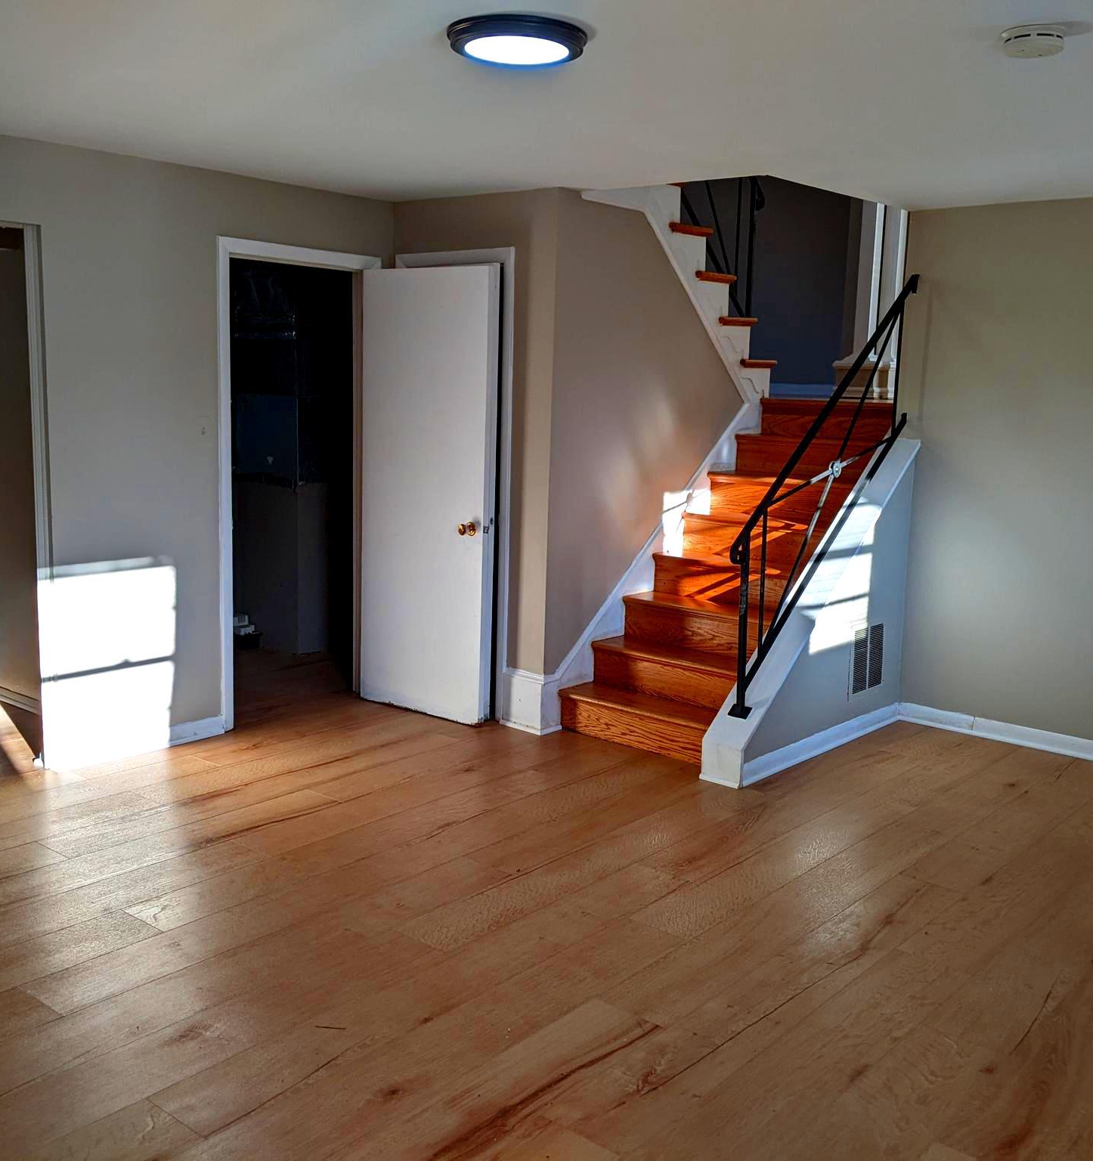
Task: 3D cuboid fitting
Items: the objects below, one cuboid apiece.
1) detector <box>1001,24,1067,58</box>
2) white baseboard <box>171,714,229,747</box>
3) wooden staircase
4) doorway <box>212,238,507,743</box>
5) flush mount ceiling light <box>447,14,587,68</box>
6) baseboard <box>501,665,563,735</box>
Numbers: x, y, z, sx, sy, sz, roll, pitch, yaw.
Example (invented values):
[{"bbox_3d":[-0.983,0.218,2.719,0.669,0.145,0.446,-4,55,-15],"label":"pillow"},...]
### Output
[{"bbox_3d":[1.108,-1.224,2.745,0.140,0.039,0.140,10,12,40],"label":"detector"},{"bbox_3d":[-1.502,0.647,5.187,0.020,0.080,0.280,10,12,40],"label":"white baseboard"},{"bbox_3d":[0.877,-0.089,5.673,0.839,1.510,1.623,10,12,40],"label":"wooden staircase"},{"bbox_3d":[-0.837,-0.381,5.302,0.784,2.109,0.982,10,12,40],"label":"doorway"},{"bbox_3d":[-0.070,-1.275,2.868,0.334,0.045,0.334,2,9,0],"label":"flush mount ceiling light"},{"bbox_3d":[-0.075,0.535,5.539,0.292,0.268,0.129,10,12,40],"label":"baseboard"}]

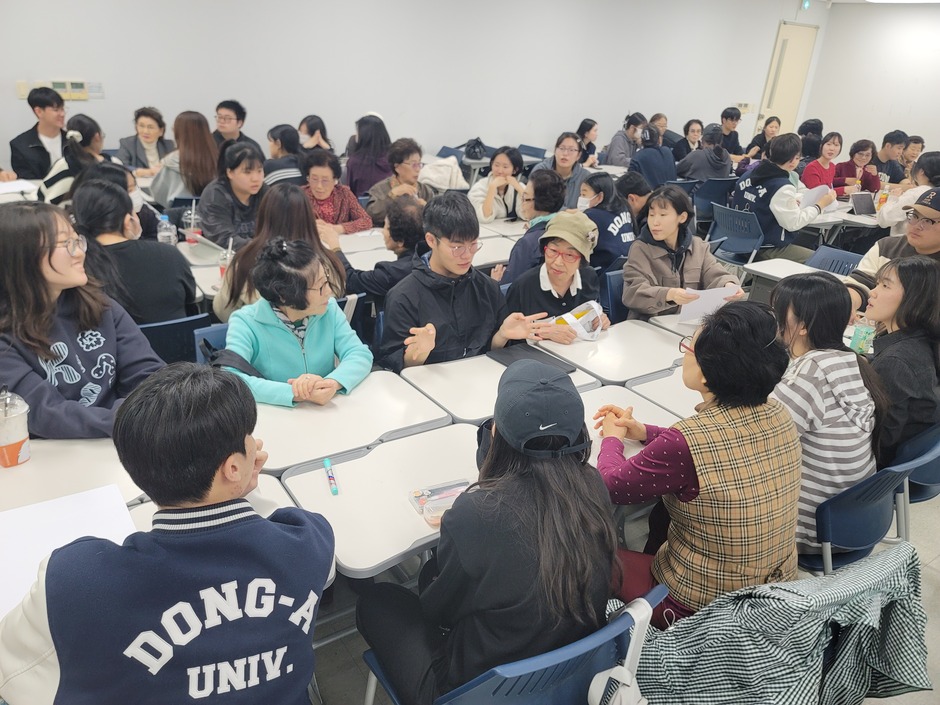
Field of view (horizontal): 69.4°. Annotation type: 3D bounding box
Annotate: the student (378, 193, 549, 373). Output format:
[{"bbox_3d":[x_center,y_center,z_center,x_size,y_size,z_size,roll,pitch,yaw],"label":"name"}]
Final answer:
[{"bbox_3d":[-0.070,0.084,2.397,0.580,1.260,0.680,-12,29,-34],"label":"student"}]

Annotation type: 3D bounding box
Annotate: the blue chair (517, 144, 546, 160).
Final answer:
[{"bbox_3d":[0.435,-1.581,6.882,0.560,0.840,0.540,-11,28,-33],"label":"blue chair"}]

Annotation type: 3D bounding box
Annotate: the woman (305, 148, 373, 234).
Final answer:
[{"bbox_3d":[-0.797,-0.534,3.815,0.520,1.160,0.660,-3,24,-18],"label":"woman"}]

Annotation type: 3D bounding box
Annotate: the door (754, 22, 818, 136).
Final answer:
[{"bbox_3d":[4.521,-3.475,9.939,0.930,2.390,0.100,-11,28,-32],"label":"door"}]

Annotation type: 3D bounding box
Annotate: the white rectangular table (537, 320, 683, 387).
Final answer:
[{"bbox_3d":[0.577,0.305,2.781,0.620,0.720,0.420,-11,28,-32],"label":"white rectangular table"}]

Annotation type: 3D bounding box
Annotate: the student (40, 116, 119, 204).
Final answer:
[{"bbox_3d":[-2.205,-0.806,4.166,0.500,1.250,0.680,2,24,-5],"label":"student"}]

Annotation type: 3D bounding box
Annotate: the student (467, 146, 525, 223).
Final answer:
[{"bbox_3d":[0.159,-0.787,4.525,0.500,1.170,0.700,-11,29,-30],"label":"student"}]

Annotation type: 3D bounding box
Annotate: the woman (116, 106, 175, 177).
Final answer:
[{"bbox_3d":[-2.225,-1.113,4.845,0.500,1.190,0.700,-8,26,-26],"label":"woman"}]

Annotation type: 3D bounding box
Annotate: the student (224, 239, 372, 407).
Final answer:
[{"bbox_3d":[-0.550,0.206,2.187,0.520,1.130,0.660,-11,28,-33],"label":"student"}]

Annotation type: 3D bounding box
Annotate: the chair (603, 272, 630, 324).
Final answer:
[{"bbox_3d":[0.912,0.038,3.281,0.480,0.800,0.540,-11,29,-30],"label":"chair"}]

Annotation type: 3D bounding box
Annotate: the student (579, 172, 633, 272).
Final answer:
[{"bbox_3d":[0.682,-0.368,3.653,0.480,1.200,0.700,-11,29,-30],"label":"student"}]

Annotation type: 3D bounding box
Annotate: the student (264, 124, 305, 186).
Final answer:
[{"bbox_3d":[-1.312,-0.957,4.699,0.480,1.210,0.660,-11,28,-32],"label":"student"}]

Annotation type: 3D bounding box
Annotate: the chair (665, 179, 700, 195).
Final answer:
[{"bbox_3d":[1.586,-1.146,5.950,0.480,0.800,0.540,-11,29,-30],"label":"chair"}]

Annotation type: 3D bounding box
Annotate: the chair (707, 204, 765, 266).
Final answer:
[{"bbox_3d":[1.979,-0.683,4.998,0.540,0.800,0.480,-11,29,-30],"label":"chair"}]

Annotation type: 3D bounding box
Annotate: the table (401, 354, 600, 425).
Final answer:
[{"bbox_3d":[0.078,0.414,2.345,0.580,0.720,0.389,-11,28,-33],"label":"table"}]

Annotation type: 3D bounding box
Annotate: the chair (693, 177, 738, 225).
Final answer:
[{"bbox_3d":[2.097,-1.243,6.419,0.540,0.840,0.560,-11,28,-33],"label":"chair"}]

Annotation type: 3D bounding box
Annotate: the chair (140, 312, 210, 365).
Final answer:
[{"bbox_3d":[-1.293,0.180,2.641,0.520,0.800,0.550,-11,28,-32],"label":"chair"}]

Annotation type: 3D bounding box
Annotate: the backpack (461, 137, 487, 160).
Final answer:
[{"bbox_3d":[0.066,-1.962,6.456,0.250,0.240,0.180,-11,29,-30],"label":"backpack"}]

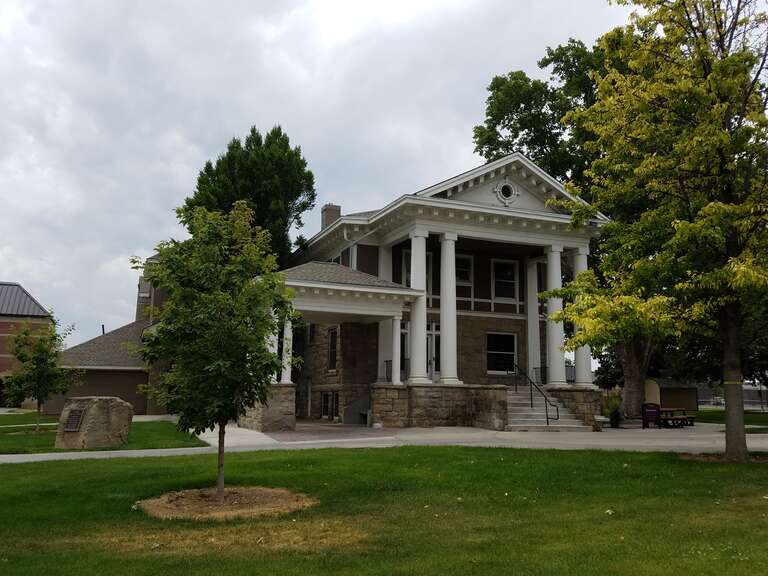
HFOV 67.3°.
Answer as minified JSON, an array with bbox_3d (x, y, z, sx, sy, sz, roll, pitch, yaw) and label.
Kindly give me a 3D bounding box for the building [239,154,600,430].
[{"bbox_3d":[0.679,0.299,24.179,14.000,10.100,12.600,4,-10,-20],"label":"building"}]

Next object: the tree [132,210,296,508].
[{"bbox_3d":[-2.262,0.772,7.895,2.100,4.000,2.050,1,-9,0],"label":"tree"}]

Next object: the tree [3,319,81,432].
[{"bbox_3d":[-9.396,2.377,15.869,2.100,3.040,2.000,1,-9,0],"label":"tree"}]

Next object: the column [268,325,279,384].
[{"bbox_3d":[-3.269,1.677,17.081,0.340,2.320,0.340,4,-10,-20],"label":"column"}]

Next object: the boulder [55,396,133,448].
[{"bbox_3d":[-6.438,2.971,12.933,1.420,1.090,1.050,0,-9,7],"label":"boulder"}]

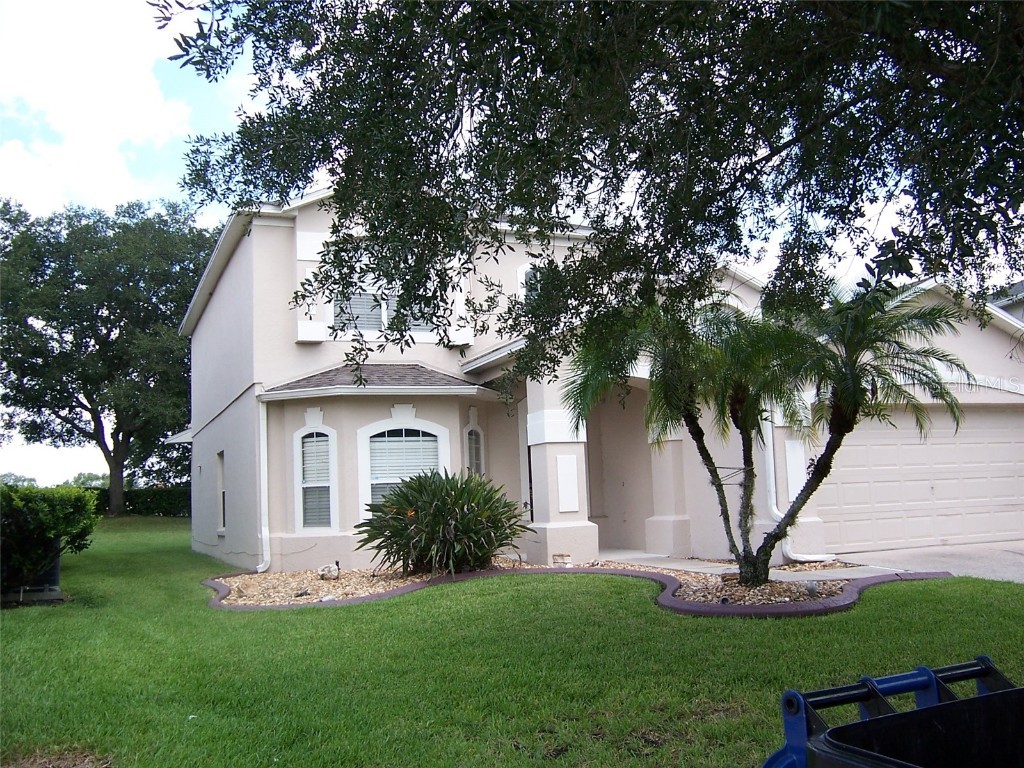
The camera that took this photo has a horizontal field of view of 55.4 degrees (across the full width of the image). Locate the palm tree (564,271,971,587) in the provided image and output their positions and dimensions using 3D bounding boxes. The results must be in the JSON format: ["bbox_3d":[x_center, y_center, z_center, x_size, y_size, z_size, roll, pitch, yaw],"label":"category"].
[{"bbox_3d":[2.884,0.541,11.354,4.470,3.540,3.100,-4,-7,14],"label":"palm tree"}]

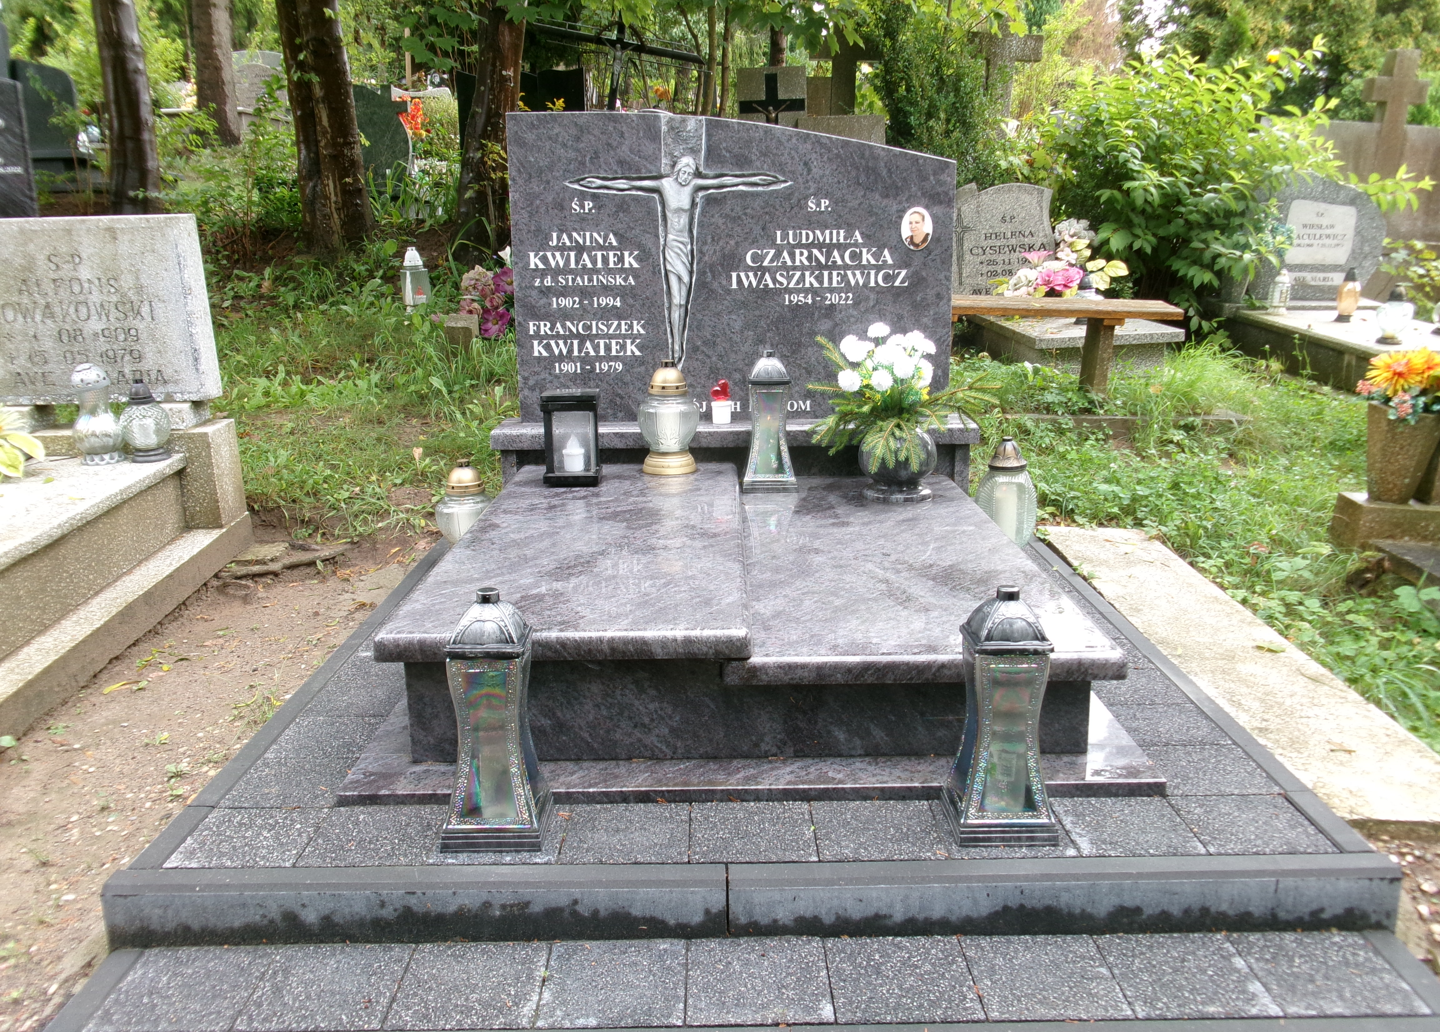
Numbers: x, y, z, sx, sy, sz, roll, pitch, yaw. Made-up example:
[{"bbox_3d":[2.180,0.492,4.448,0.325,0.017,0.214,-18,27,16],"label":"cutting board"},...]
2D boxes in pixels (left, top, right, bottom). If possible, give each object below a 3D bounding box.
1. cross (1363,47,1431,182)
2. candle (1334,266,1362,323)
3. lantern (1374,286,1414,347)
[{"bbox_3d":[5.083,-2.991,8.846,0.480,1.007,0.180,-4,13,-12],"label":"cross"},{"bbox_3d":[3.128,-1.101,5.800,0.115,0.264,0.115,-1,12,0],"label":"candle"},{"bbox_3d":[3.004,-0.899,5.188,0.174,0.242,0.174,-1,13,0],"label":"lantern"}]

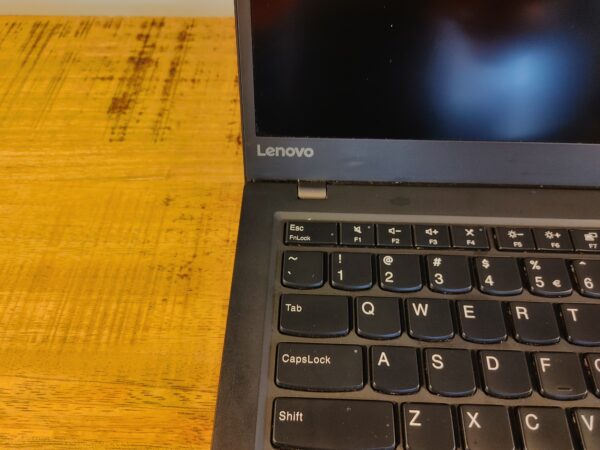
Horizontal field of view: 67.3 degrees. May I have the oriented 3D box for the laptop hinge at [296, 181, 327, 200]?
[{"bbox_3d":[0.005,-0.015,0.198,0.012,0.006,0.009,2,59,1],"label":"laptop hinge"}]

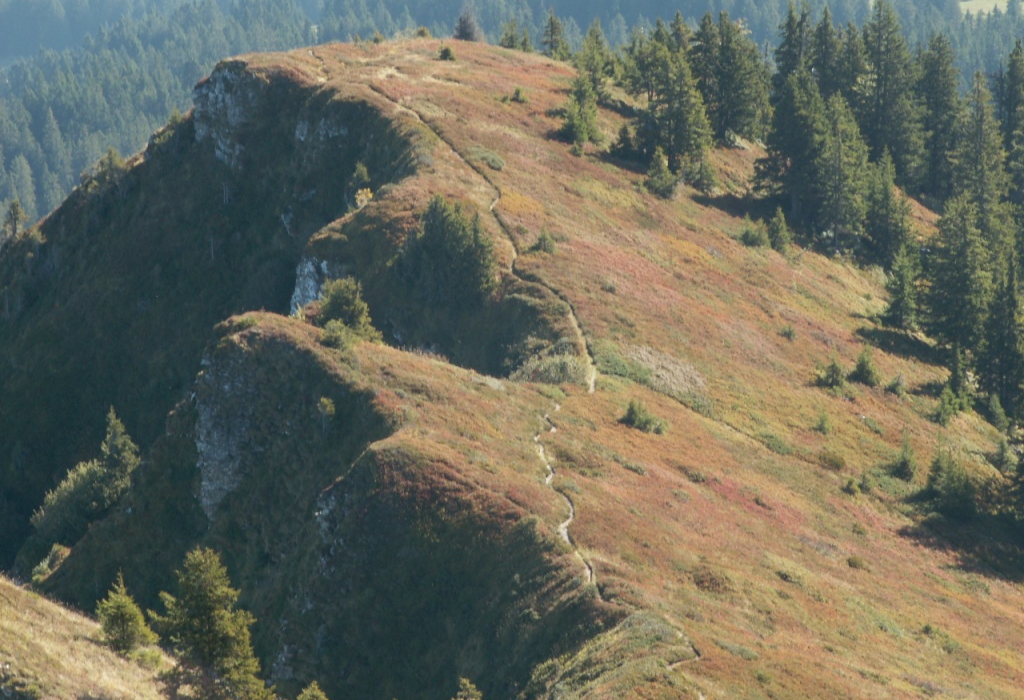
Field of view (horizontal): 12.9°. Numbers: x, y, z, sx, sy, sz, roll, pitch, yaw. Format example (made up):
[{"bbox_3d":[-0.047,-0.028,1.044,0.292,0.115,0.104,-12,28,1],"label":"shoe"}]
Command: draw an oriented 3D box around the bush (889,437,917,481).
[{"bbox_3d":[29.766,8.271,345.000,2.134,3.208,2.028,0,13,0],"label":"bush"}]

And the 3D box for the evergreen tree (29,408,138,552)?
[{"bbox_3d":[-29.820,9.080,315.000,7.660,9.720,5.740,0,10,0],"label":"evergreen tree"}]

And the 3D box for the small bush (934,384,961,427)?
[{"bbox_3d":[33.680,4.290,350.000,2.010,3.150,1.910,0,10,0],"label":"small bush"}]

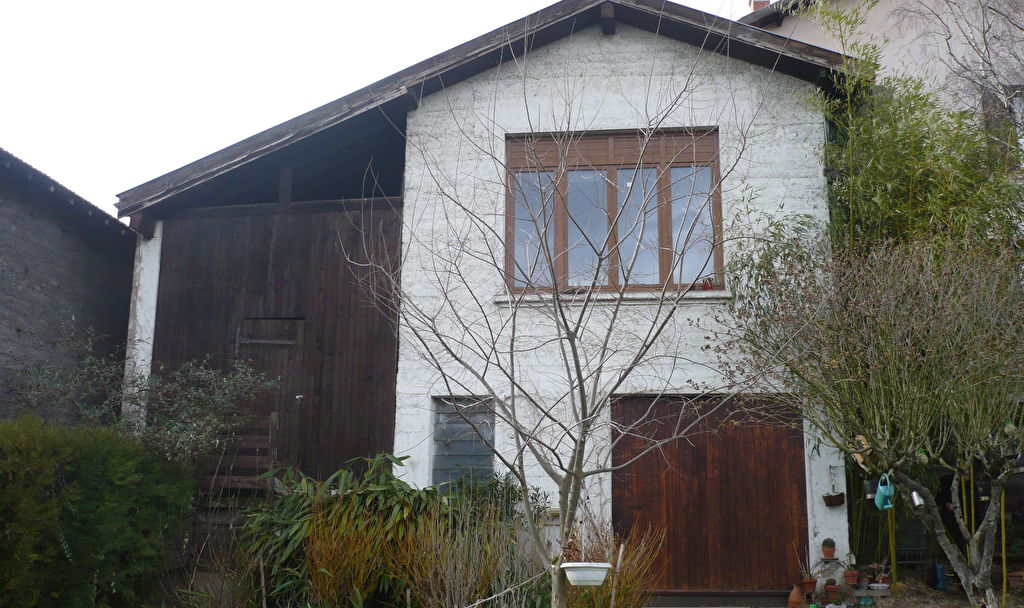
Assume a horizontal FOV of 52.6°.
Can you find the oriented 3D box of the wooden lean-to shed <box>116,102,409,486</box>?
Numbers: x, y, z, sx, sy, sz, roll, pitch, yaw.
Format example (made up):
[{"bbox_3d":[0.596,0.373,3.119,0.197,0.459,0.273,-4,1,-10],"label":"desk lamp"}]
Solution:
[{"bbox_3d":[-2.831,0.248,13.917,3.380,4.470,4.000,-1,-12,6],"label":"wooden lean-to shed"}]

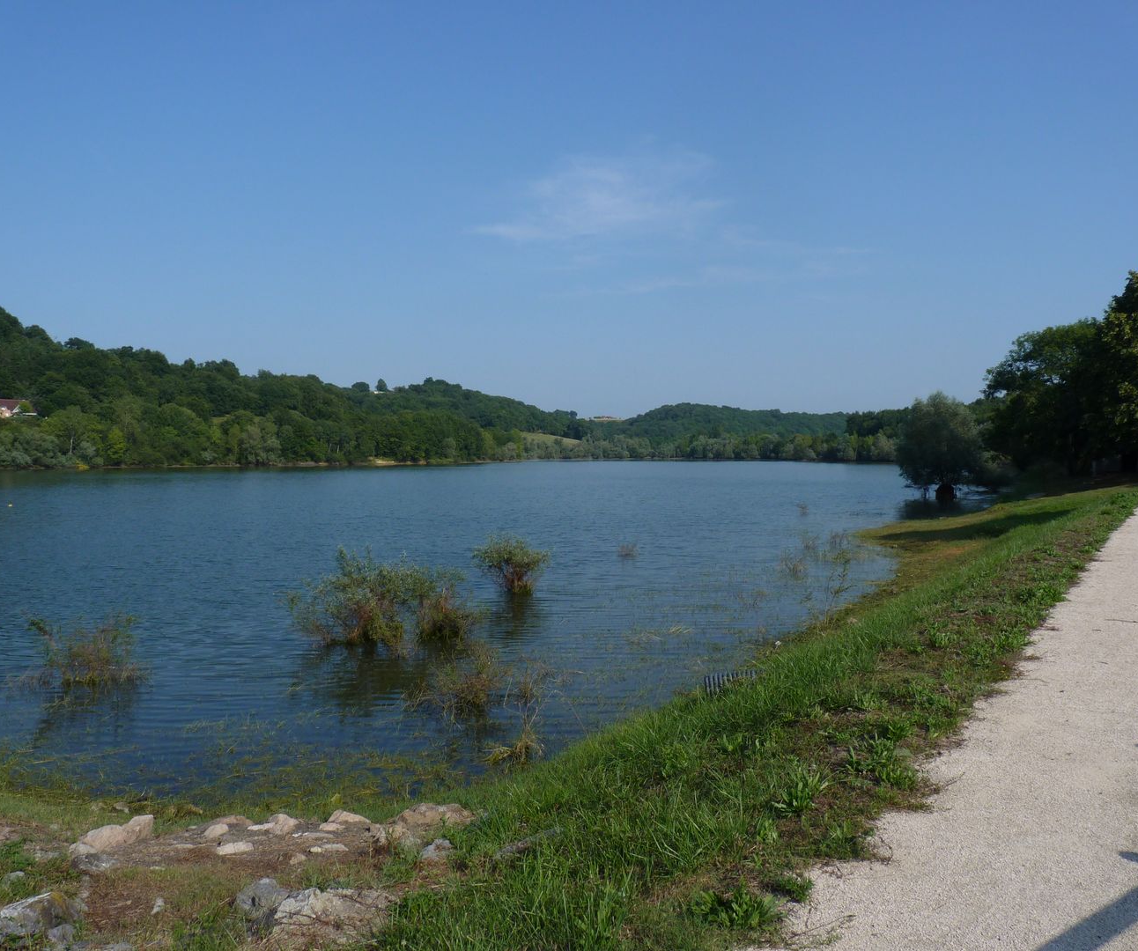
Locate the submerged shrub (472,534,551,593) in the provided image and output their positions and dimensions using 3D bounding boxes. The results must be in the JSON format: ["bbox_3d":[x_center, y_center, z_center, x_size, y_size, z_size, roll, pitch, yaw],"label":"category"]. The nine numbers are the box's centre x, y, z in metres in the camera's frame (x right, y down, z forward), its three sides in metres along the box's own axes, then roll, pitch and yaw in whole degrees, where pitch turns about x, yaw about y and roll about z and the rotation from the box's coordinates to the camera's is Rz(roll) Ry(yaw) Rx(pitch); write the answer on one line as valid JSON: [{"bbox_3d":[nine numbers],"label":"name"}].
[{"bbox_3d":[-1.167,1.774,20.249,1.550,1.180,1.450,0,1,0],"label":"submerged shrub"}]

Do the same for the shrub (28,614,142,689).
[{"bbox_3d":[-6.001,2.137,12.255,1.270,0.800,1.100,-1,1,-26],"label":"shrub"}]

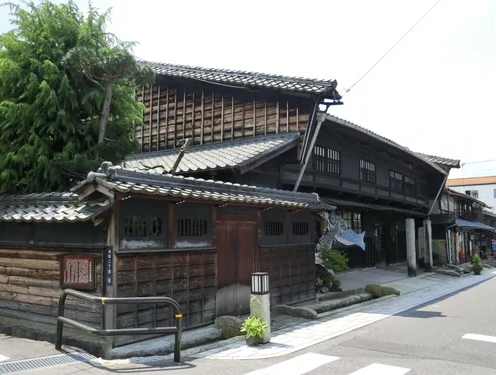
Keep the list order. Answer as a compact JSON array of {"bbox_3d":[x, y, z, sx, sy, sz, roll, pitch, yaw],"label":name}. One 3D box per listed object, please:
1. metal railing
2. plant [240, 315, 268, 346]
[{"bbox_3d":[-1.804,1.735,6.067,1.880,0.790,0.670,-2,-6,19],"label":"metal railing"},{"bbox_3d":[0.092,2.027,6.961,0.390,0.420,0.370,0,-5,0],"label":"plant"}]

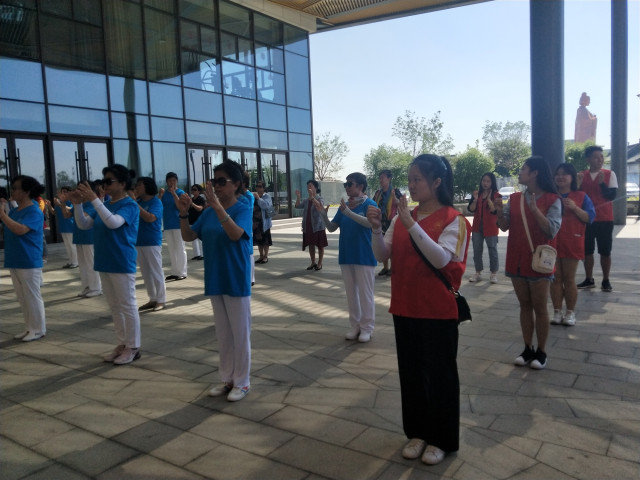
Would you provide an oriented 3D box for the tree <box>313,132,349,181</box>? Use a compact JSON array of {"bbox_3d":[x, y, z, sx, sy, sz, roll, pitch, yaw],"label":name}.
[{"bbox_3d":[0.530,-5.800,37.000,3.500,5.600,3.500,-2,6,0],"label":"tree"}]

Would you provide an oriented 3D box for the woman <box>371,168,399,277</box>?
[{"bbox_3d":[1.070,-0.295,7.400,0.520,1.640,0.420,2,7,32],"label":"woman"}]

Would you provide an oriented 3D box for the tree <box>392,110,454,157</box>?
[{"bbox_3d":[6.500,-5.000,29.000,3.900,5.800,3.900,-2,6,0],"label":"tree"}]

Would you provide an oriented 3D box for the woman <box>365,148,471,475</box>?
[{"bbox_3d":[0.525,0.370,2.390,0.440,1.610,0.500,-7,8,-42],"label":"woman"}]

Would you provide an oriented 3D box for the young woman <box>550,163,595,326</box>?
[{"bbox_3d":[2.531,0.044,4.650,0.420,1.580,0.500,-8,9,-44],"label":"young woman"}]

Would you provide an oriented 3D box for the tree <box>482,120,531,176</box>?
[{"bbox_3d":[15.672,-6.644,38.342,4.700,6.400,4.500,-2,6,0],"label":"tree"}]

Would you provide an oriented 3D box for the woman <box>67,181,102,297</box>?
[{"bbox_3d":[-3.220,-0.010,6.400,0.480,1.570,0.450,3,8,40],"label":"woman"}]

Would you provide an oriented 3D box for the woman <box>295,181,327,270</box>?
[{"bbox_3d":[-0.147,-0.276,8.200,0.520,1.570,0.450,4,8,42],"label":"woman"}]

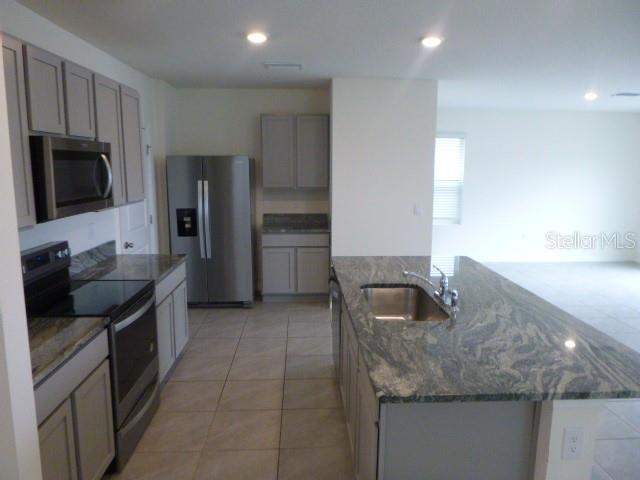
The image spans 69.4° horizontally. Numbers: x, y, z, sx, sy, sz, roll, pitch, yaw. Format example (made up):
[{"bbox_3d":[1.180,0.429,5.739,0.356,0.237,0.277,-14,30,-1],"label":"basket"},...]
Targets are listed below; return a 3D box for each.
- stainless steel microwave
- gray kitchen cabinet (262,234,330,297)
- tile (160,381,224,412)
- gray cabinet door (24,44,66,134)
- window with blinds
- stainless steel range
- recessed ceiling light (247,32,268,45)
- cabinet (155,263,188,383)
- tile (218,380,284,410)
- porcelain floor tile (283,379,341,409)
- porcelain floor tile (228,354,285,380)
[{"bbox_3d":[-1.543,-0.371,2.678,0.410,0.425,0.758,0,9,-2],"label":"stainless steel microwave"},{"bbox_3d":[-0.296,0.298,5.874,0.809,0.855,0.610,0,9,-3],"label":"gray kitchen cabinet"},{"bbox_3d":[-0.959,1.162,3.438,0.452,0.010,0.452,0,9,-2],"label":"tile"},{"bbox_3d":[-1.437,-0.772,2.433,0.022,0.405,0.340,0,9,-2],"label":"gray cabinet door"},{"bbox_3d":[2.013,-1.026,7.908,0.890,1.530,0.080,0,9,-2],"label":"window with blinds"},{"bbox_3d":[-1.423,0.651,2.852,0.650,1.185,0.762,0,9,-2],"label":"stainless steel range"},{"bbox_3d":[-0.464,-1.497,3.425,0.170,0.025,0.170,0,9,-2],"label":"recessed ceiling light"},{"bbox_3d":[-1.446,0.651,3.555,0.628,0.860,0.915,0,9,-3],"label":"cabinet"},{"bbox_3d":[-0.500,1.140,3.407,0.453,0.010,0.453,0,9,-3],"label":"tile"},{"bbox_3d":[-0.044,1.140,3.427,0.453,0.010,0.453,0,9,-3],"label":"porcelain floor tile"},{"bbox_3d":[-0.520,1.070,3.858,0.453,0.010,0.453,0,9,-3],"label":"porcelain floor tile"}]

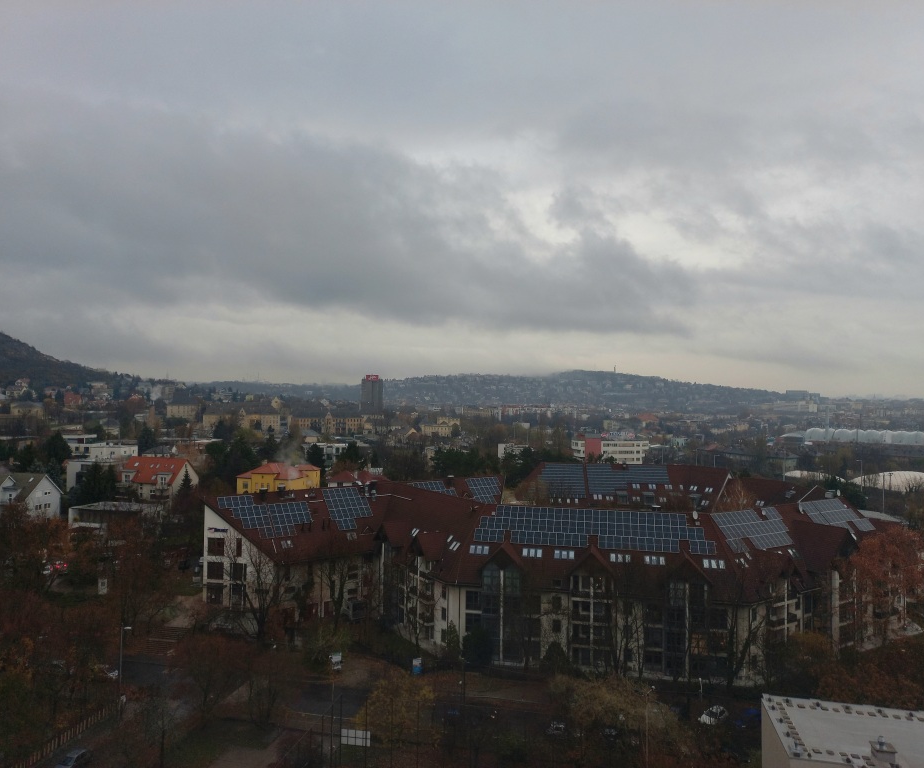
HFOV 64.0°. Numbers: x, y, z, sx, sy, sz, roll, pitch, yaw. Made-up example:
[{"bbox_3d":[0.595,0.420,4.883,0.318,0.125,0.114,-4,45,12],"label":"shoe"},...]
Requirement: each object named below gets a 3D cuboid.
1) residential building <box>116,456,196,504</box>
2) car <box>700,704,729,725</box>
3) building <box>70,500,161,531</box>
[{"bbox_3d":[-81.300,26.326,198.599,17.000,12.200,12.500,0,-1,14],"label":"residential building"},{"bbox_3d":[27.300,35.878,80.028,1.750,1.450,4.000,-1,-1,37],"label":"car"},{"bbox_3d":[-57.000,23.527,121.634,12.300,6.500,7.600,0,-1,13],"label":"building"}]

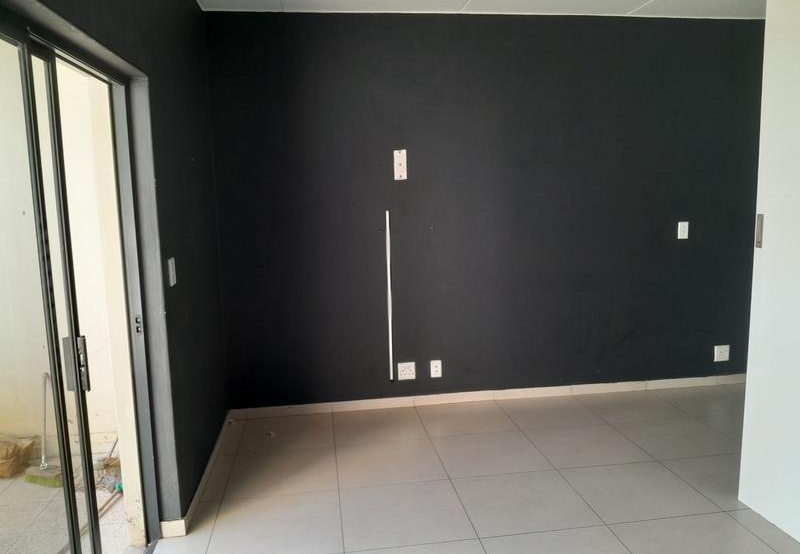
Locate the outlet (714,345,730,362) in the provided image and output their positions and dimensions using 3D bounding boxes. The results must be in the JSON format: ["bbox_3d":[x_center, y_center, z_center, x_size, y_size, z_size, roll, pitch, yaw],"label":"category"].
[{"bbox_3d":[2.500,0.595,4.654,0.120,0.120,0.020,-3,7,-7],"label":"outlet"}]

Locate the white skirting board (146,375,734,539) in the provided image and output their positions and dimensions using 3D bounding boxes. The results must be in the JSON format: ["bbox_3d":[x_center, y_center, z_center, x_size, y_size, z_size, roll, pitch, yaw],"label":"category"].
[{"bbox_3d":[0.848,0.966,3.717,4.078,0.079,1.518,-3,7,-7],"label":"white skirting board"}]

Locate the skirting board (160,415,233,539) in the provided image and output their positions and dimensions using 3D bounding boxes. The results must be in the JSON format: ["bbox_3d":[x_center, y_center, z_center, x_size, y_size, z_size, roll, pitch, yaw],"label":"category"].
[{"bbox_3d":[-1.120,1.056,3.463,0.105,0.082,1.514,-3,7,-7],"label":"skirting board"}]

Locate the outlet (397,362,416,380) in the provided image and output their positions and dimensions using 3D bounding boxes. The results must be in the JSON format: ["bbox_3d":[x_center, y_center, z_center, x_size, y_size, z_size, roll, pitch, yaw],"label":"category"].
[{"bbox_3d":[0.052,0.684,4.340,0.119,0.120,0.020,-3,7,-7],"label":"outlet"}]

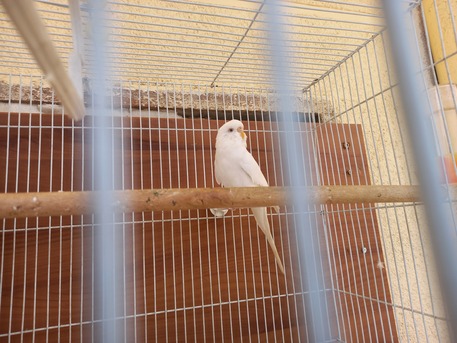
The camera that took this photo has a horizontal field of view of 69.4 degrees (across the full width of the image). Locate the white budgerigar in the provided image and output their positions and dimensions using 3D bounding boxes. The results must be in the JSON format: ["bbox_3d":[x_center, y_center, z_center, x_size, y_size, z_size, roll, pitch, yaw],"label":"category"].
[{"bbox_3d":[0.030,0.030,0.363,0.050,0.172,0.087,-13,-13,39],"label":"white budgerigar"}]

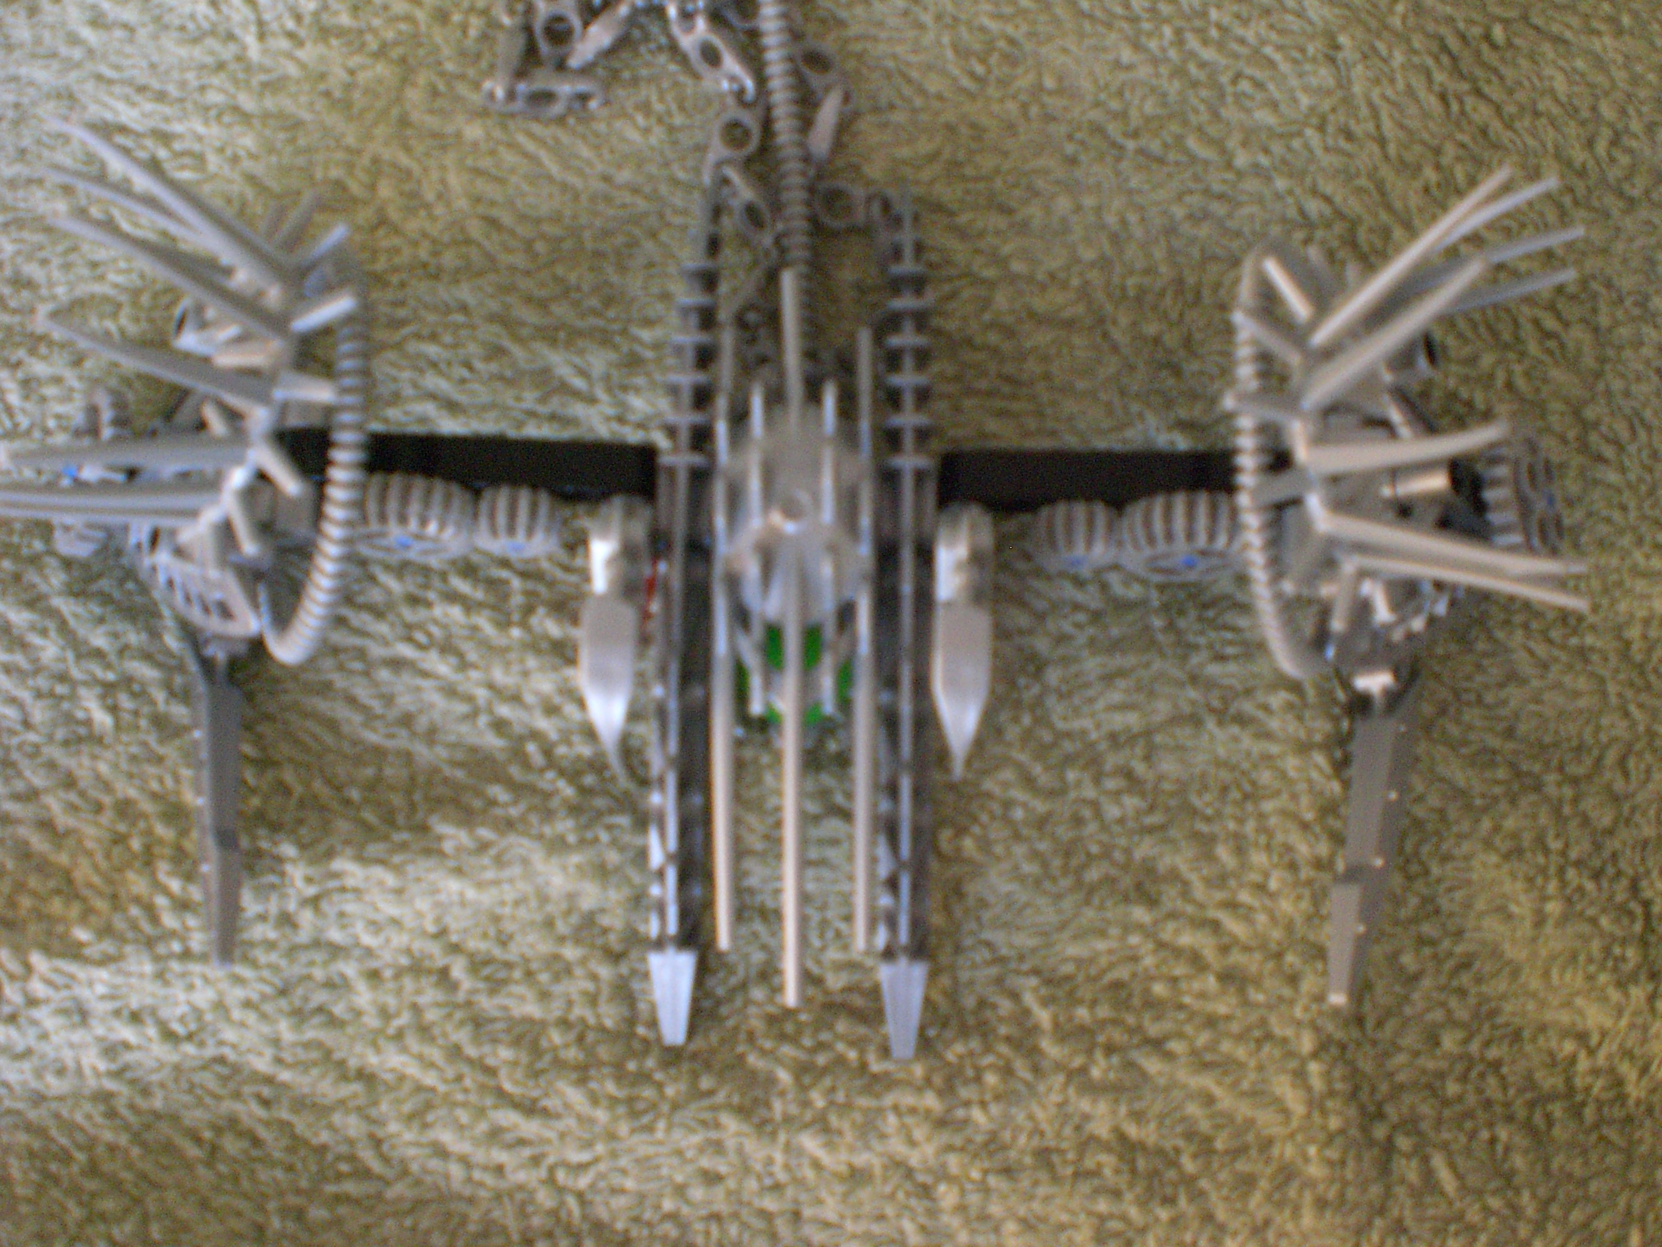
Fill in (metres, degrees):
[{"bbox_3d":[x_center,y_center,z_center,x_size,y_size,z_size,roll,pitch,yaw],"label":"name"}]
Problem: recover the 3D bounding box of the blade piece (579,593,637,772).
[{"bbox_3d":[-0.039,0.010,0.319,0.009,0.010,0.030,0,95,0],"label":"blade piece"}]

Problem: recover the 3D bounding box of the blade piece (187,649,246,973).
[{"bbox_3d":[-0.109,0.032,0.322,0.009,0.009,0.056,0,90,0],"label":"blade piece"}]

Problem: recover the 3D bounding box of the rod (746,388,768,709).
[{"bbox_3d":[-0.012,-0.012,0.301,0.003,0.004,0.055,0,90,0],"label":"rod"}]

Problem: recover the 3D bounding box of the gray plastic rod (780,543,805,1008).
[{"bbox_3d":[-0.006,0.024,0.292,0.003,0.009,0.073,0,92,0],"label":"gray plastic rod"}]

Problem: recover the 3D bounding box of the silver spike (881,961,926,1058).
[{"bbox_3d":[0.013,0.066,0.315,0.008,0.006,0.017,0,93,0],"label":"silver spike"}]

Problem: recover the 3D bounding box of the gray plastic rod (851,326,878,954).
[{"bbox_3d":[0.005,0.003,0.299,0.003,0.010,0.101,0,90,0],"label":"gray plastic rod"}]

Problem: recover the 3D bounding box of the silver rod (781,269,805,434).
[{"bbox_3d":[-0.006,-0.044,0.292,0.003,0.004,0.027,-2,81,0],"label":"silver rod"}]

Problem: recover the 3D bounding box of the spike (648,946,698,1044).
[{"bbox_3d":[-0.027,0.064,0.315,0.008,0.006,0.016,0,93,0],"label":"spike"}]

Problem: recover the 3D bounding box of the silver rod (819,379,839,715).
[{"bbox_3d":[0.000,-0.013,0.301,0.003,0.004,0.055,0,90,0],"label":"silver rod"}]

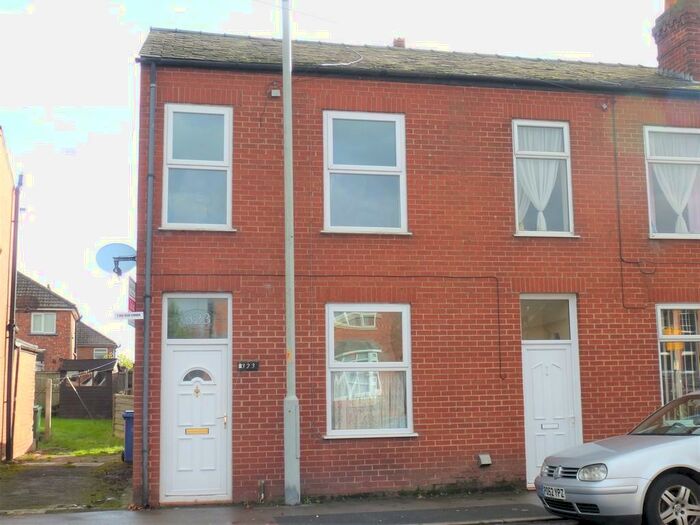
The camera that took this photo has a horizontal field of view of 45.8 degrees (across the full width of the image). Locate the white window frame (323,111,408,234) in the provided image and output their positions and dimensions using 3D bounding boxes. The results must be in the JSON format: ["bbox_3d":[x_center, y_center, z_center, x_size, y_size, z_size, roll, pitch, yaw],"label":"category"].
[{"bbox_3d":[0.219,-1.253,11.534,1.210,1.716,0.120,1,-7,-11],"label":"white window frame"}]

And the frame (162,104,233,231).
[{"bbox_3d":[-2.029,-1.274,11.089,0.929,1.710,0.120,1,-7,-11],"label":"frame"}]

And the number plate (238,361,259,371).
[{"bbox_3d":[-1.327,1.356,10.856,0.264,0.121,0.020,1,-7,-11],"label":"number plate"}]

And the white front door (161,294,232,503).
[{"bbox_3d":[-1.990,1.741,10.770,0.905,2.660,0.100,1,-7,-11],"label":"white front door"}]

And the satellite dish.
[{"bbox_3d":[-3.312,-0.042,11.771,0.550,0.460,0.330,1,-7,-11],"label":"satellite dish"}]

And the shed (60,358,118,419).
[{"bbox_3d":[-9.062,4.399,28.979,1.850,2.060,1.550,0,-7,-6],"label":"shed"}]

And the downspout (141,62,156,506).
[{"bbox_3d":[-2.593,0.187,10.695,0.085,5.841,0.100,1,-7,-11],"label":"downspout"}]

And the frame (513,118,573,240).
[{"bbox_3d":[2.812,-1.225,12.057,0.913,1.716,0.120,1,-7,-11],"label":"frame"}]

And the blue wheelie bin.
[{"bbox_3d":[-4.316,3.506,16.889,0.580,1.050,0.720,1,-7,-11],"label":"blue wheelie bin"}]

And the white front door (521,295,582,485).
[{"bbox_3d":[2.878,1.801,11.794,0.900,2.680,0.100,1,-7,-11],"label":"white front door"}]

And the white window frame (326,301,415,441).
[{"bbox_3d":[0.268,1.465,11.212,1.221,1.787,0.120,1,-7,-11],"label":"white window frame"}]

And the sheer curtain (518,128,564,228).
[{"bbox_3d":[2.796,-1.229,12.188,0.840,1.620,0.100,1,-7,-11],"label":"sheer curtain"}]

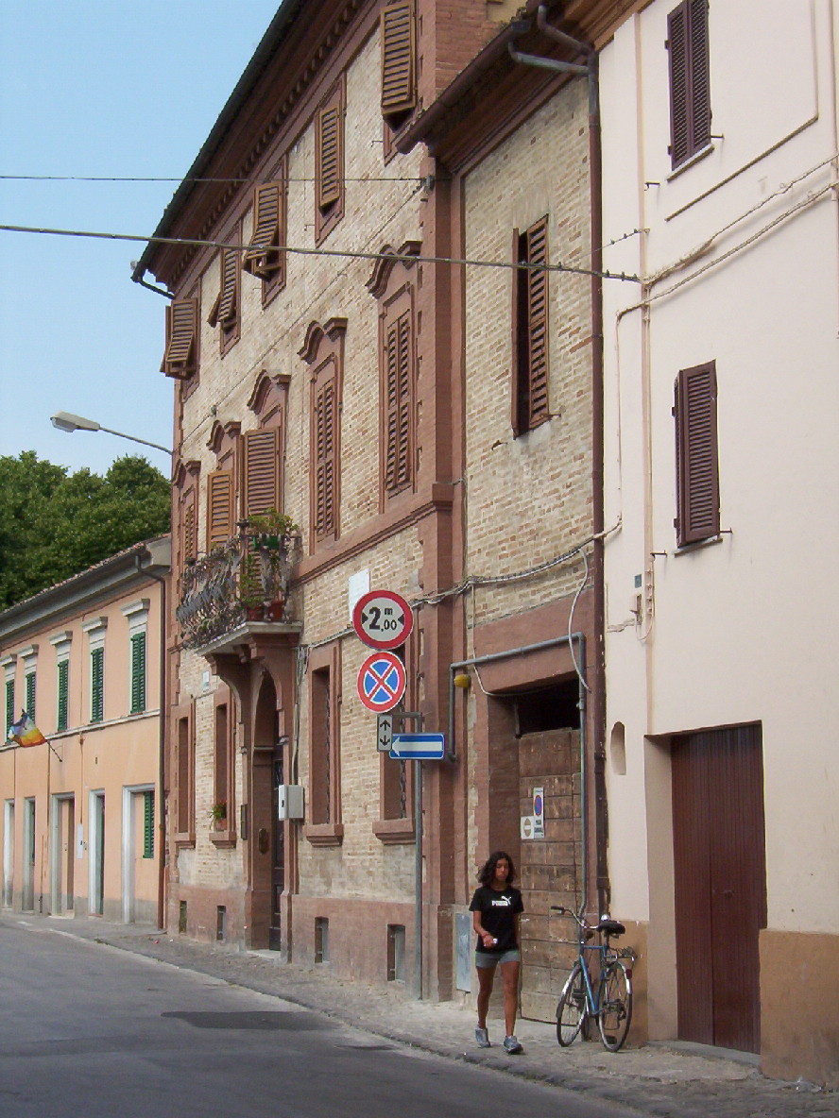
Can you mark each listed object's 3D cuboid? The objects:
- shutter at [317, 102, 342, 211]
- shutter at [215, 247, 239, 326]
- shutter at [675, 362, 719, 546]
[{"bbox_3d":[-1.118,-5.008,25.486,0.070,1.240,0.490,6,-10,-33],"label":"shutter"},{"bbox_3d":[-2.934,-4.144,31.453,0.120,1.240,0.460,6,-10,-33],"label":"shutter"},{"bbox_3d":[2.029,-0.792,15.629,0.140,1.340,0.740,4,-9,-28],"label":"shutter"}]

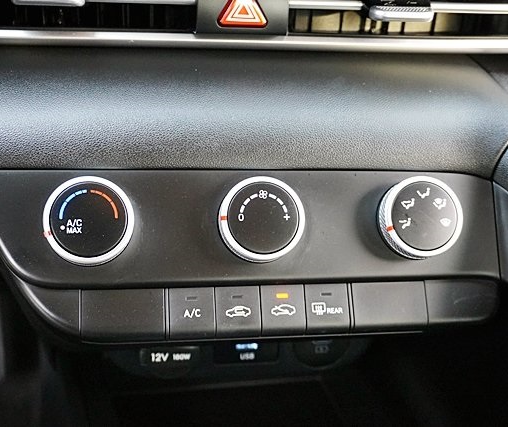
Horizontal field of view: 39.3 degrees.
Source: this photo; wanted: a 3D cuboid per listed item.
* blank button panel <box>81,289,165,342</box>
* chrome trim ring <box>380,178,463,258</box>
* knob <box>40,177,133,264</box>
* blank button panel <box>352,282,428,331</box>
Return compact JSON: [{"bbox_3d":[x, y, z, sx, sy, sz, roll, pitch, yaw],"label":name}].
[{"bbox_3d":[-0.065,0.051,0.356,0.041,0.025,0.010,0,-10,-9],"label":"blank button panel"},{"bbox_3d":[0.091,0.003,0.391,0.044,0.044,0.015,0,-10,-9],"label":"chrome trim ring"},{"bbox_3d":[-0.084,0.005,0.362,0.044,0.044,0.015,0,-10,-9],"label":"knob"},{"bbox_3d":[0.071,0.050,0.379,0.041,0.025,0.010,0,-10,-9],"label":"blank button panel"}]

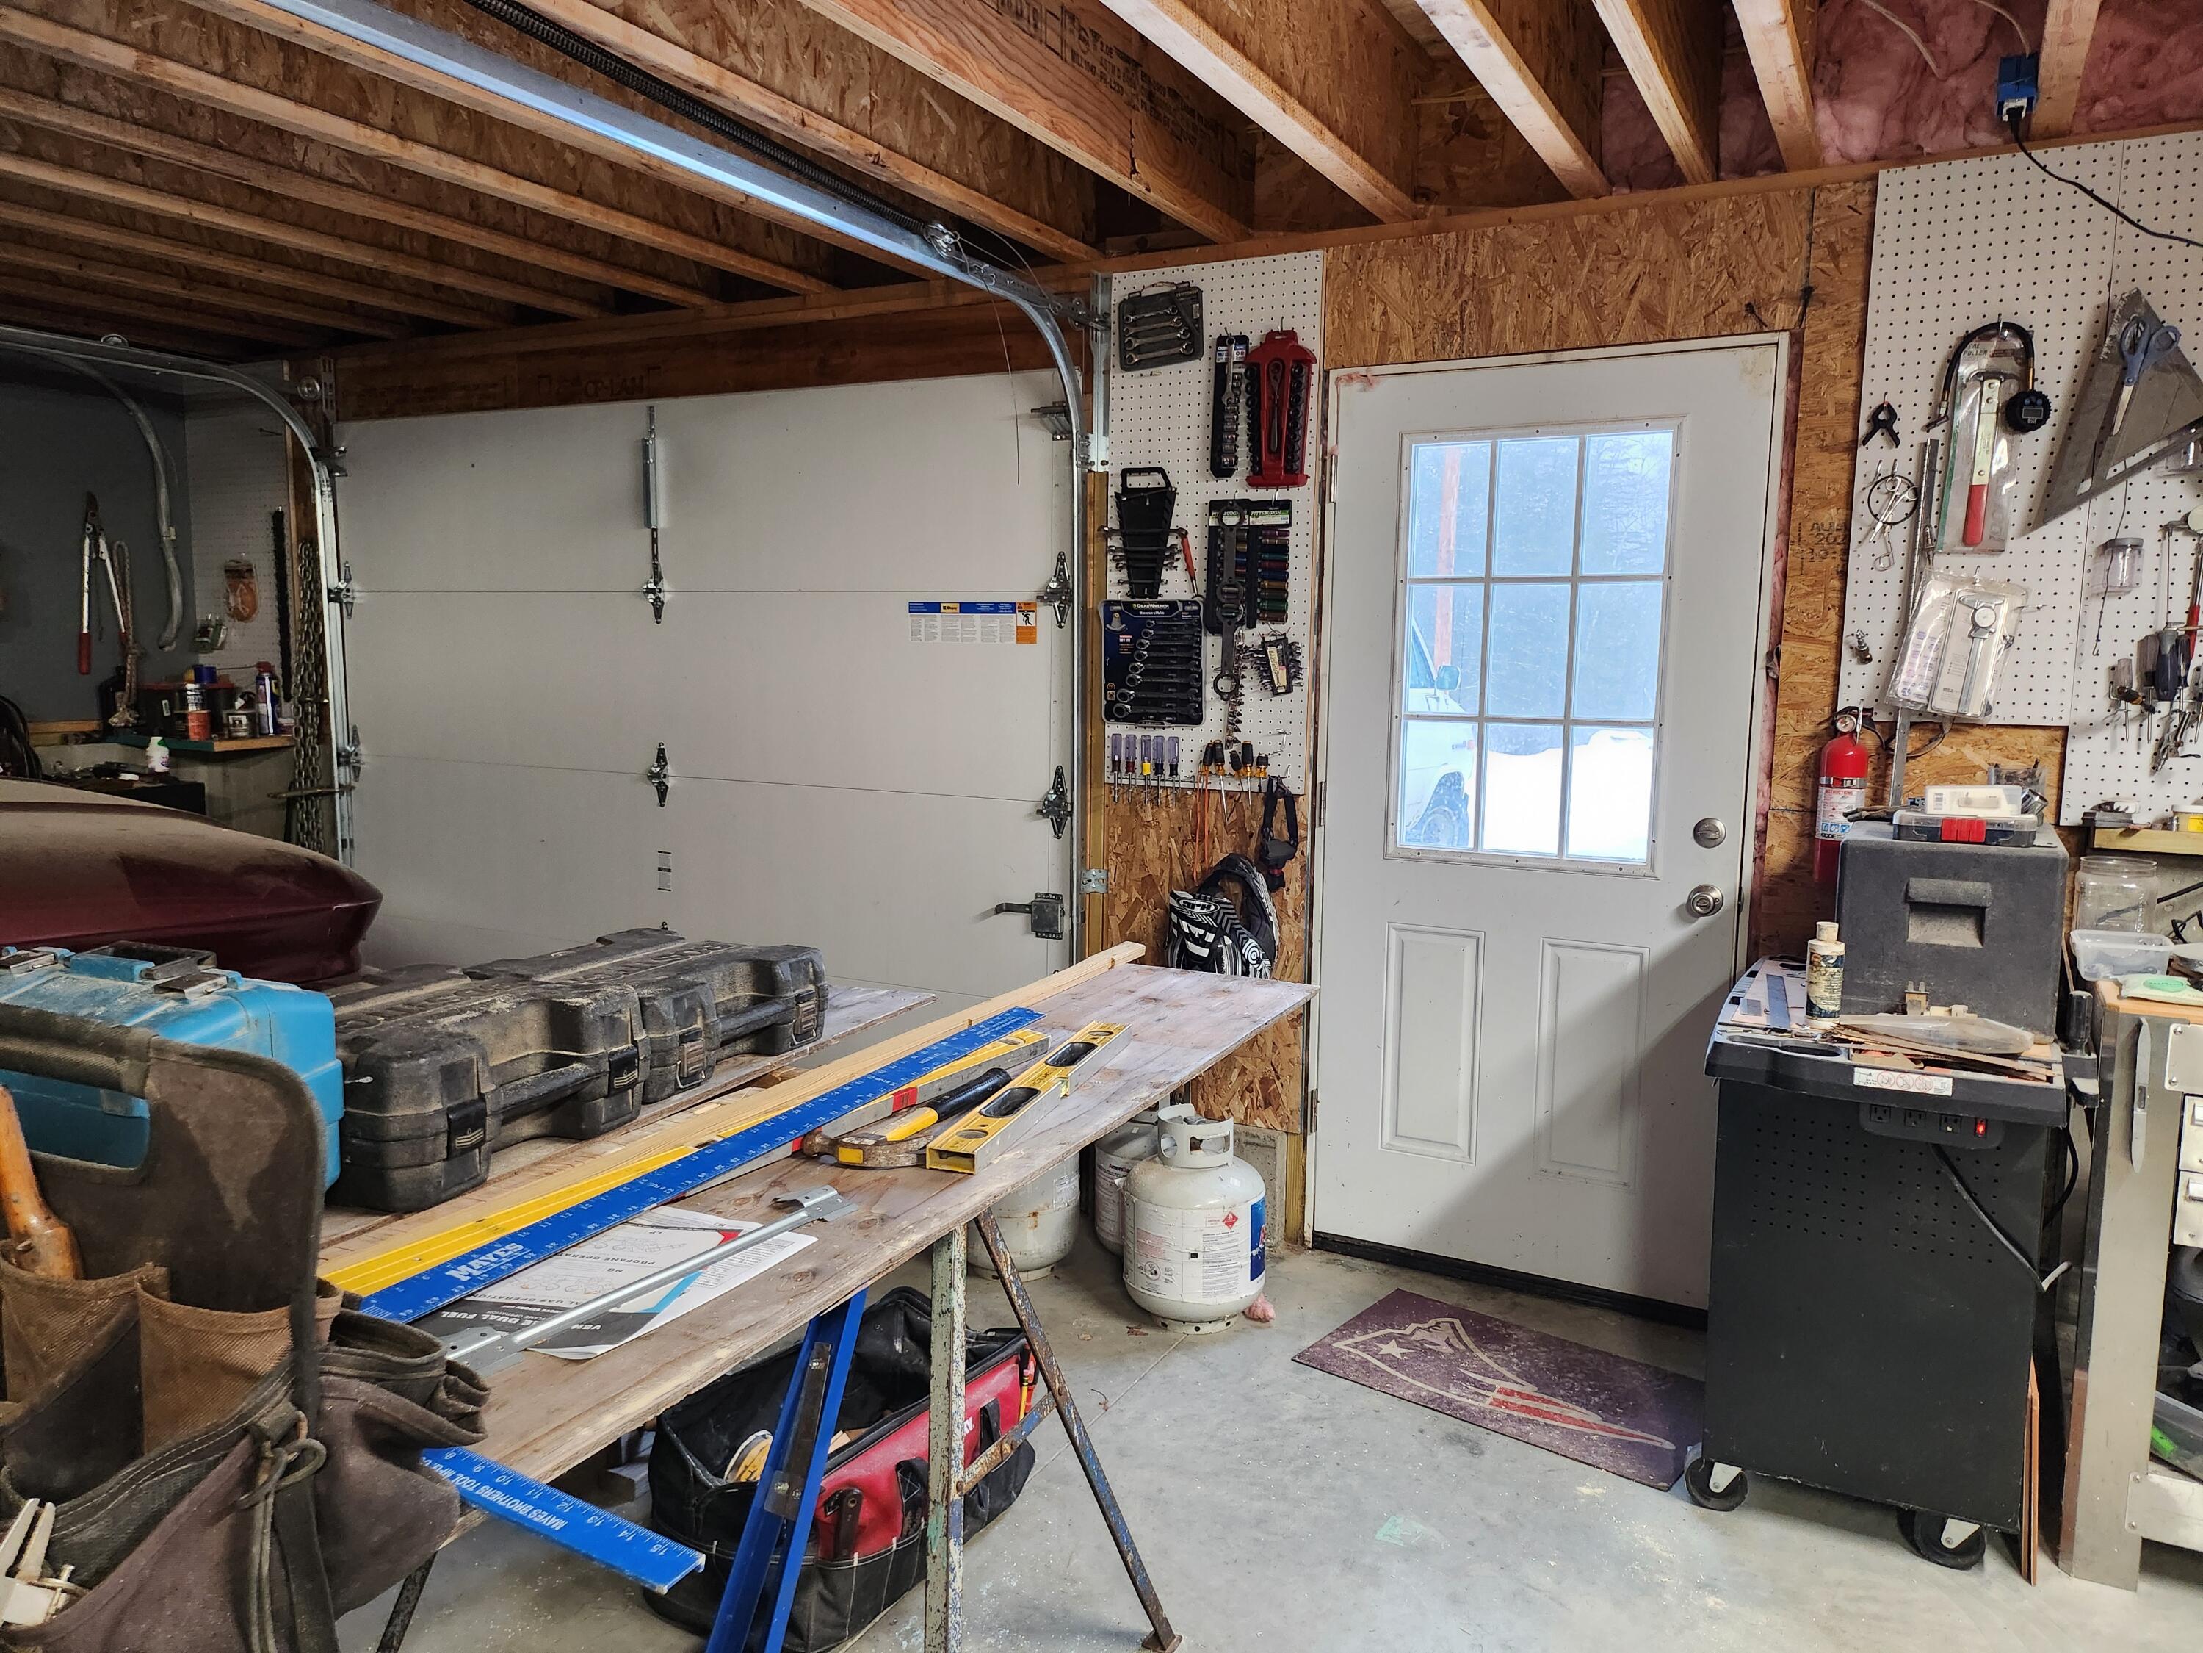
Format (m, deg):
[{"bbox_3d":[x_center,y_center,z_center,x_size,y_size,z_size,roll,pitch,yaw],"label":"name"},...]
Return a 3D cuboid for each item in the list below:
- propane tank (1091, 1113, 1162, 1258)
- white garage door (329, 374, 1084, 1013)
[{"bbox_3d":[0.140,0.808,3.636,0.310,0.450,0.310,4,9,27],"label":"propane tank"},{"bbox_3d":[-1.272,-0.149,4.469,2.740,2.130,0.060,4,9,26],"label":"white garage door"}]

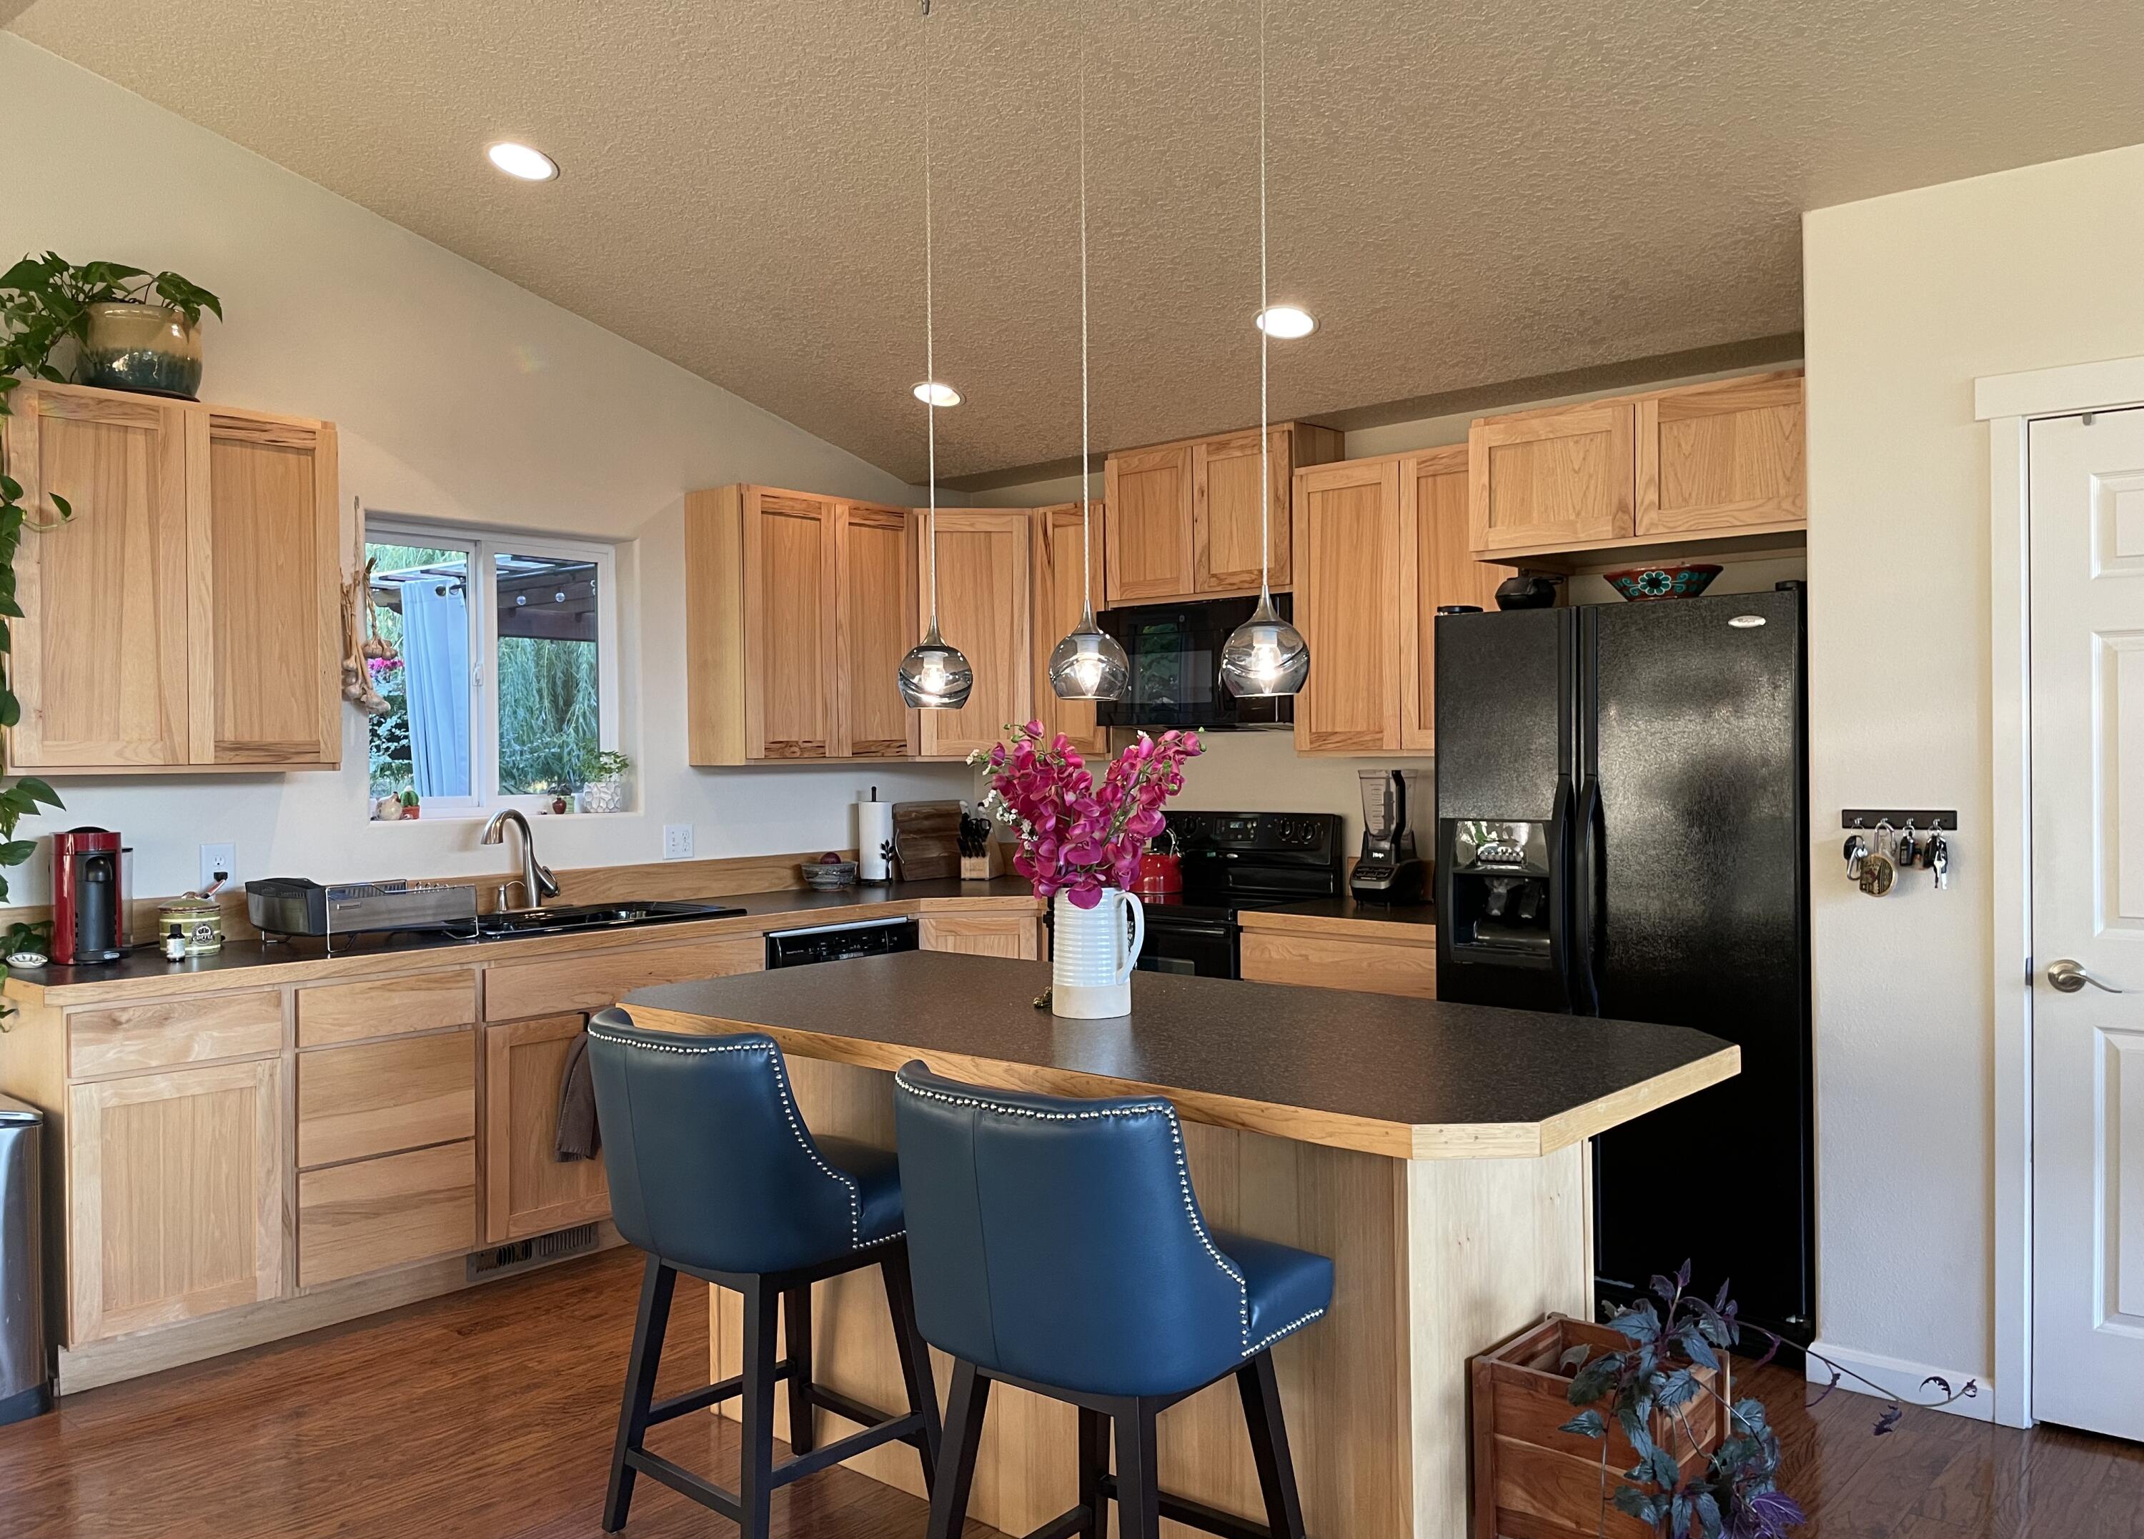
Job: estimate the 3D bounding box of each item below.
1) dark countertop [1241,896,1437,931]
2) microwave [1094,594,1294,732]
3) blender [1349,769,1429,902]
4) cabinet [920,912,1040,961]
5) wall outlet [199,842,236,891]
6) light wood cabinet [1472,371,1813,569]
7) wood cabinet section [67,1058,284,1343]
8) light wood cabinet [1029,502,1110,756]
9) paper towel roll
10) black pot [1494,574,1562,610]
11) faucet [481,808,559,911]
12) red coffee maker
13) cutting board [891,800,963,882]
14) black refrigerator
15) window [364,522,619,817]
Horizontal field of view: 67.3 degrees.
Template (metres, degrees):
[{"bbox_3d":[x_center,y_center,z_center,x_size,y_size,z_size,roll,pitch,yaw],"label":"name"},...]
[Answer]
[{"bbox_3d":[0.986,0.441,4.799,0.750,0.041,0.645,0,1,42],"label":"dark countertop"},{"bbox_3d":[0.491,-0.353,5.375,0.760,0.404,0.385,0,1,42],"label":"microwave"},{"bbox_3d":[0.995,0.210,5.019,0.225,0.410,0.185,-1,1,-40],"label":"blender"},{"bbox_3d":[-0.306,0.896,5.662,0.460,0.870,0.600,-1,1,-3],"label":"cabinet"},{"bbox_3d":[-2.283,0.264,4.308,0.012,0.128,0.088,0,1,42],"label":"wall outlet"},{"bbox_3d":[1.600,-0.754,4.235,0.907,0.378,0.600,0,1,42],"label":"light wood cabinet"},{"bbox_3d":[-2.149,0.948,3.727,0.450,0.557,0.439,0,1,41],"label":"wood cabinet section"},{"bbox_3d":[0.093,-0.484,5.788,0.370,0.890,0.335,0,1,42],"label":"light wood cabinet"},{"bbox_3d":[-0.719,0.265,5.881,0.125,0.285,0.125,-1,1,0],"label":"paper towel roll"},{"bbox_3d":[1.197,-0.461,4.180,0.180,0.115,0.160,0,1,42],"label":"black pot"},{"bbox_3d":[-1.661,0.279,4.829,0.070,0.310,0.290,0,1,17],"label":"faucet"},{"bbox_3d":[-2.361,0.297,3.868,0.250,0.320,0.145,0,1,41],"label":"red coffee maker"},{"bbox_3d":[-0.541,0.276,6.166,0.035,0.290,0.330,-15,-9,41],"label":"cutting board"},{"bbox_3d":[1.519,0.456,4.112,0.890,1.760,0.840,0,1,42],"label":"black refrigerator"},{"bbox_3d":[-1.819,-0.295,4.998,0.080,0.885,0.900,0,1,41],"label":"window"}]

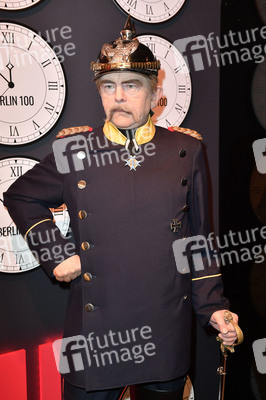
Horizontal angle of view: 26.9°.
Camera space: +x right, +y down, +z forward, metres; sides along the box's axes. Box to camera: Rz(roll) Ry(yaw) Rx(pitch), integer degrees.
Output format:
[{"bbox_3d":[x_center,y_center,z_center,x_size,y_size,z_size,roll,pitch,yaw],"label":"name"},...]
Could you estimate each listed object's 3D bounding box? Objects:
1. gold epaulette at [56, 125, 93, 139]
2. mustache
[{"bbox_3d":[-0.189,-0.220,1.790,0.118,0.022,0.050,-15,12,4],"label":"gold epaulette"},{"bbox_3d":[-0.037,-0.266,1.690,0.070,0.034,0.030,1,8,18],"label":"mustache"}]

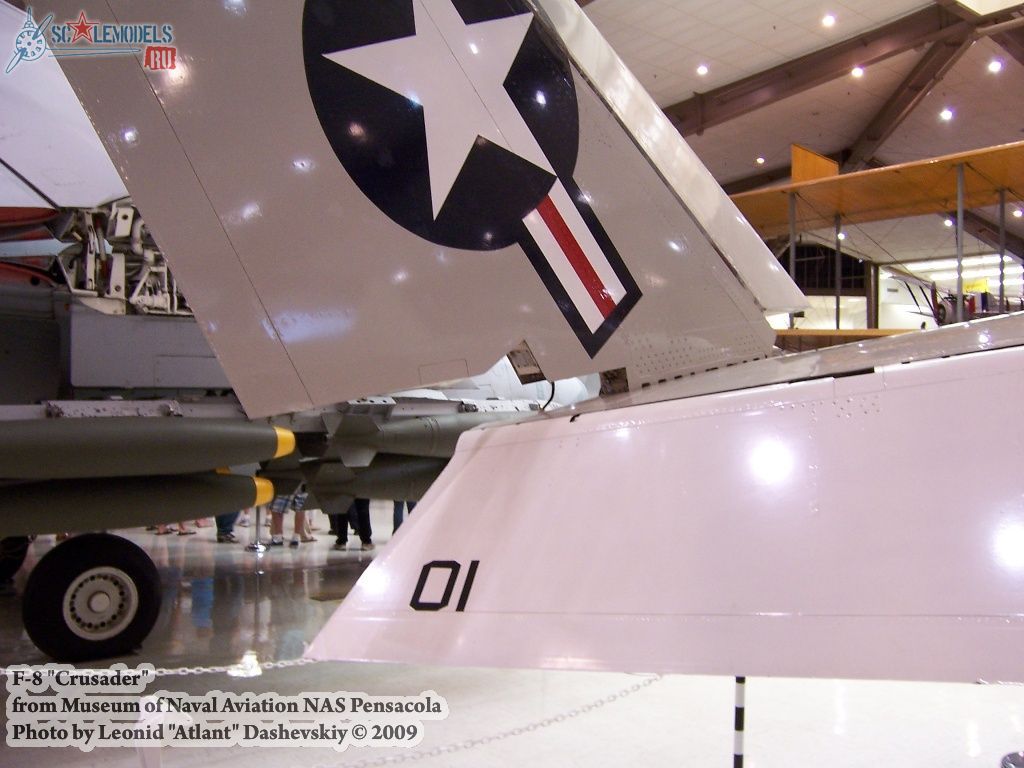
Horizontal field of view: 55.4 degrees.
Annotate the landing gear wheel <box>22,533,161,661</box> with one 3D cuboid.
[{"bbox_3d":[-2.890,1.475,6.760,0.900,0.875,0.285,3,-3,-39],"label":"landing gear wheel"}]

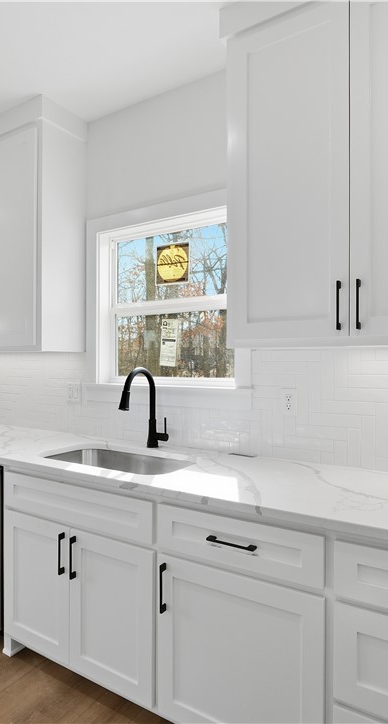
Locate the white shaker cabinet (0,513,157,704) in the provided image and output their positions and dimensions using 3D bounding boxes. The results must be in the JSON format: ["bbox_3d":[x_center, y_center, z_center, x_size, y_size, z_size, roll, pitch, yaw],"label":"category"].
[{"bbox_3d":[-0.360,0.961,1.979,0.851,0.569,0.585,0,0,30],"label":"white shaker cabinet"}]

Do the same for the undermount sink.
[{"bbox_3d":[-0.339,0.558,1.940,0.770,0.221,0.407,0,0,30],"label":"undermount sink"}]

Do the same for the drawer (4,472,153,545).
[{"bbox_3d":[-0.375,0.582,1.951,0.841,0.161,0.525,0,0,30],"label":"drawer"}]

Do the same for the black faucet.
[{"bbox_3d":[-0.239,0.232,2.060,0.138,0.413,0.287,0,0,30],"label":"black faucet"}]

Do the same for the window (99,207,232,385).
[{"bbox_3d":[-0.152,-0.309,2.283,0.884,0.879,0.111,0,0,30],"label":"window"}]

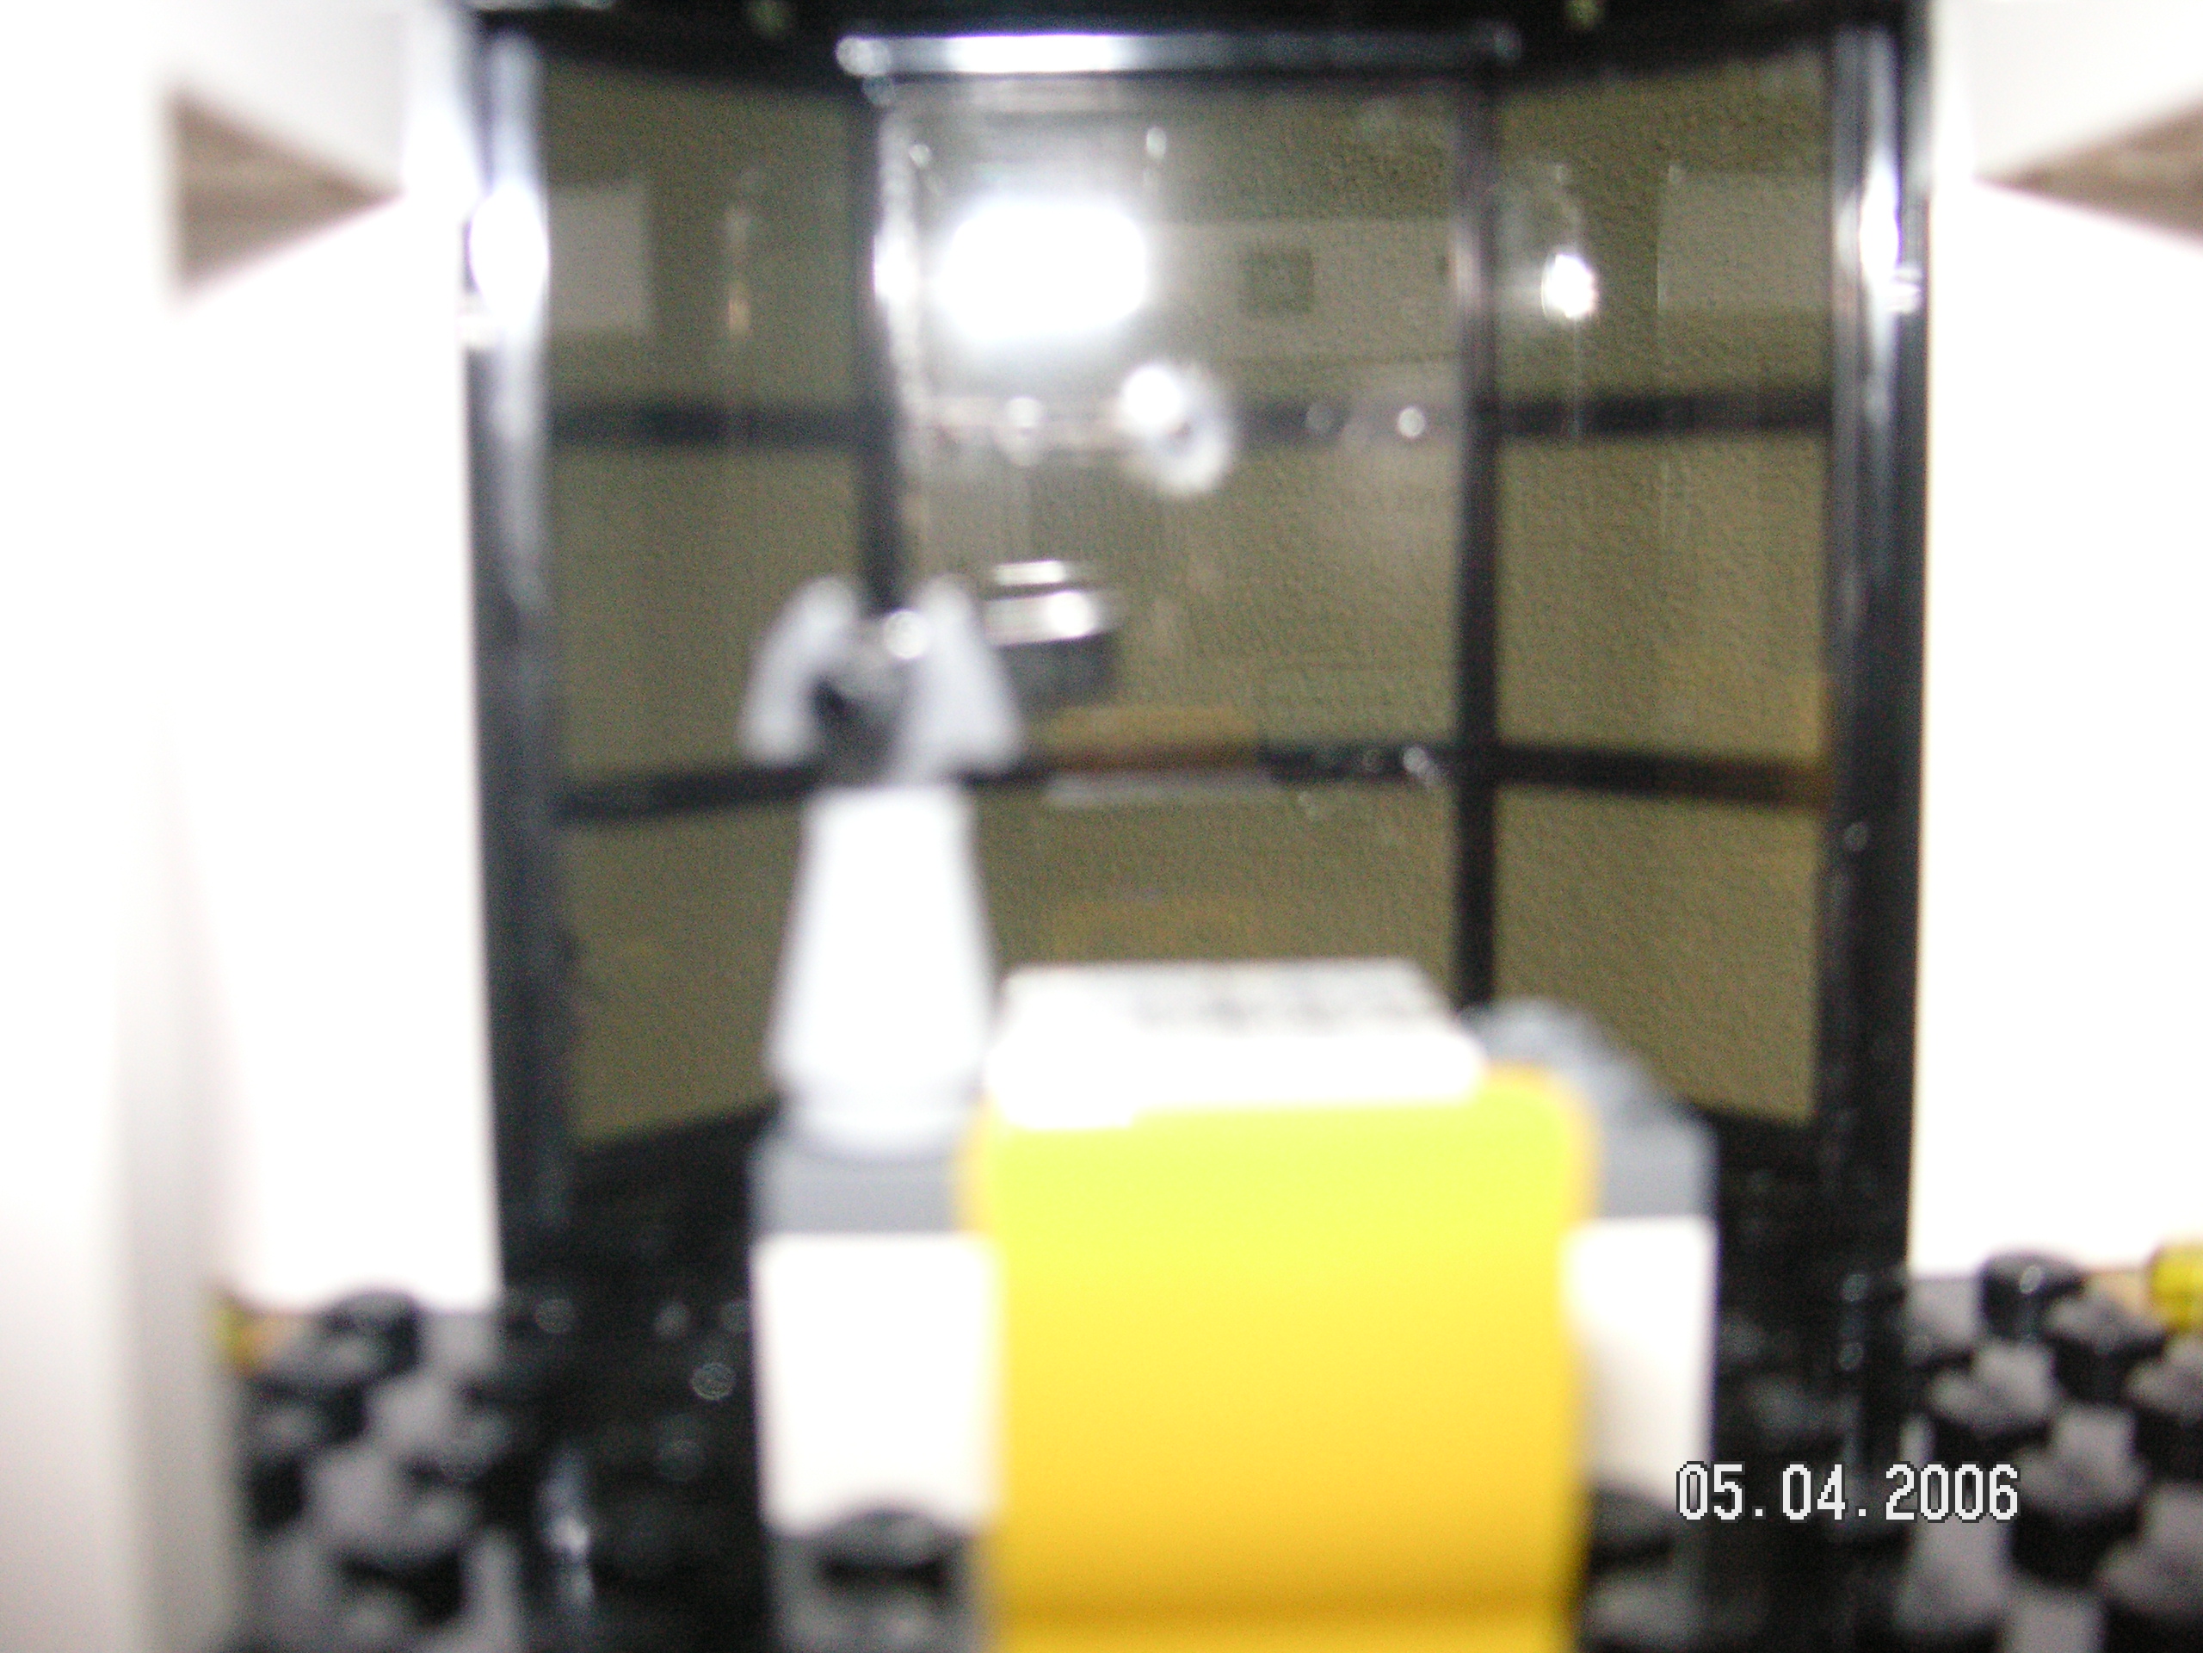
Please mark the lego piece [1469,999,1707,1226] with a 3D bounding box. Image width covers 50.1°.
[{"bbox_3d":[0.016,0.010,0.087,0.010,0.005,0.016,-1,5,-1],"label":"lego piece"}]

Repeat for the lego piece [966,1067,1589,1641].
[{"bbox_3d":[0.005,0.015,0.071,0.016,0.018,0.016,-1,5,-1],"label":"lego piece"}]

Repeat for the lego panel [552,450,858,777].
[{"bbox_3d":[-0.019,-0.011,0.117,0.016,0.016,0.001,-5,7,-36],"label":"lego panel"}]

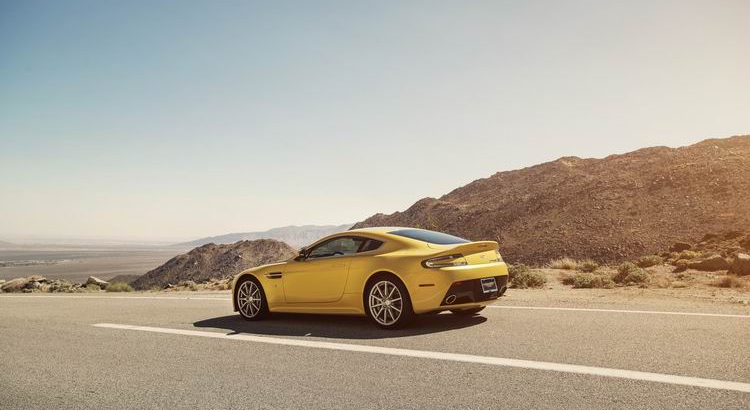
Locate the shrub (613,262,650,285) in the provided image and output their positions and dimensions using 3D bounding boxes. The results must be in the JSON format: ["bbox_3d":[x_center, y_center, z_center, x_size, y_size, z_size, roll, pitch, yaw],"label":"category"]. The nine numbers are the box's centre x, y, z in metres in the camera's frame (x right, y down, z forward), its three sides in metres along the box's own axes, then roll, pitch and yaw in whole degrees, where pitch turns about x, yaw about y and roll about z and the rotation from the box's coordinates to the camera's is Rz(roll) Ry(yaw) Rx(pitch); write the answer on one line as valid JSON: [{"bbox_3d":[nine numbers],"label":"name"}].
[{"bbox_3d":[5.103,1.363,13.262,0.752,0.454,0.667,-3,-3,21],"label":"shrub"}]

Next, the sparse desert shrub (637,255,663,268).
[{"bbox_3d":[7.103,1.462,17.248,0.670,0.297,0.597,-3,-3,22],"label":"sparse desert shrub"}]

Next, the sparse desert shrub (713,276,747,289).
[{"bbox_3d":[6.080,1.329,11.432,0.581,0.229,0.459,-3,-3,28],"label":"sparse desert shrub"}]

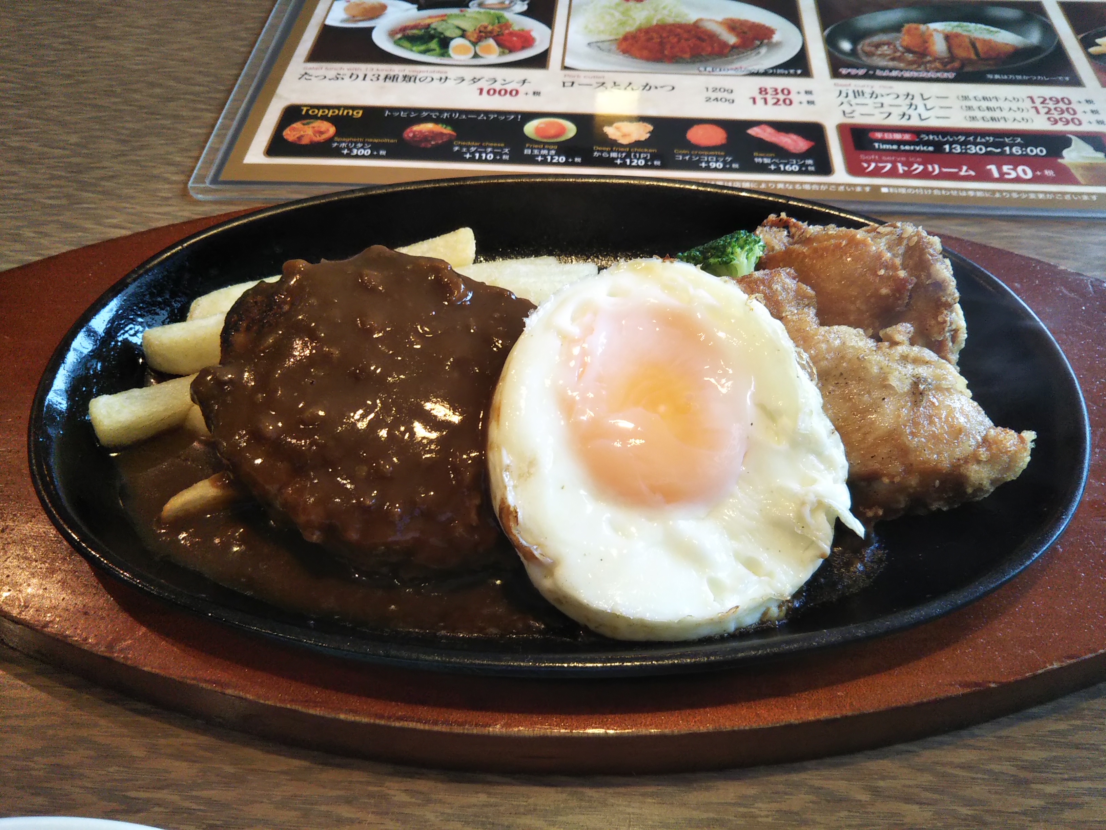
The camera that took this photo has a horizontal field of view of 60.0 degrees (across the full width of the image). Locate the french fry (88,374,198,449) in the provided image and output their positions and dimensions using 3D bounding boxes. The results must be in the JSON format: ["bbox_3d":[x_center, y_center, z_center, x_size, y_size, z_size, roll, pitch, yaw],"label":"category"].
[{"bbox_3d":[-0.093,-0.004,0.249,0.050,0.009,0.011,-15,52,-11],"label":"french fry"}]

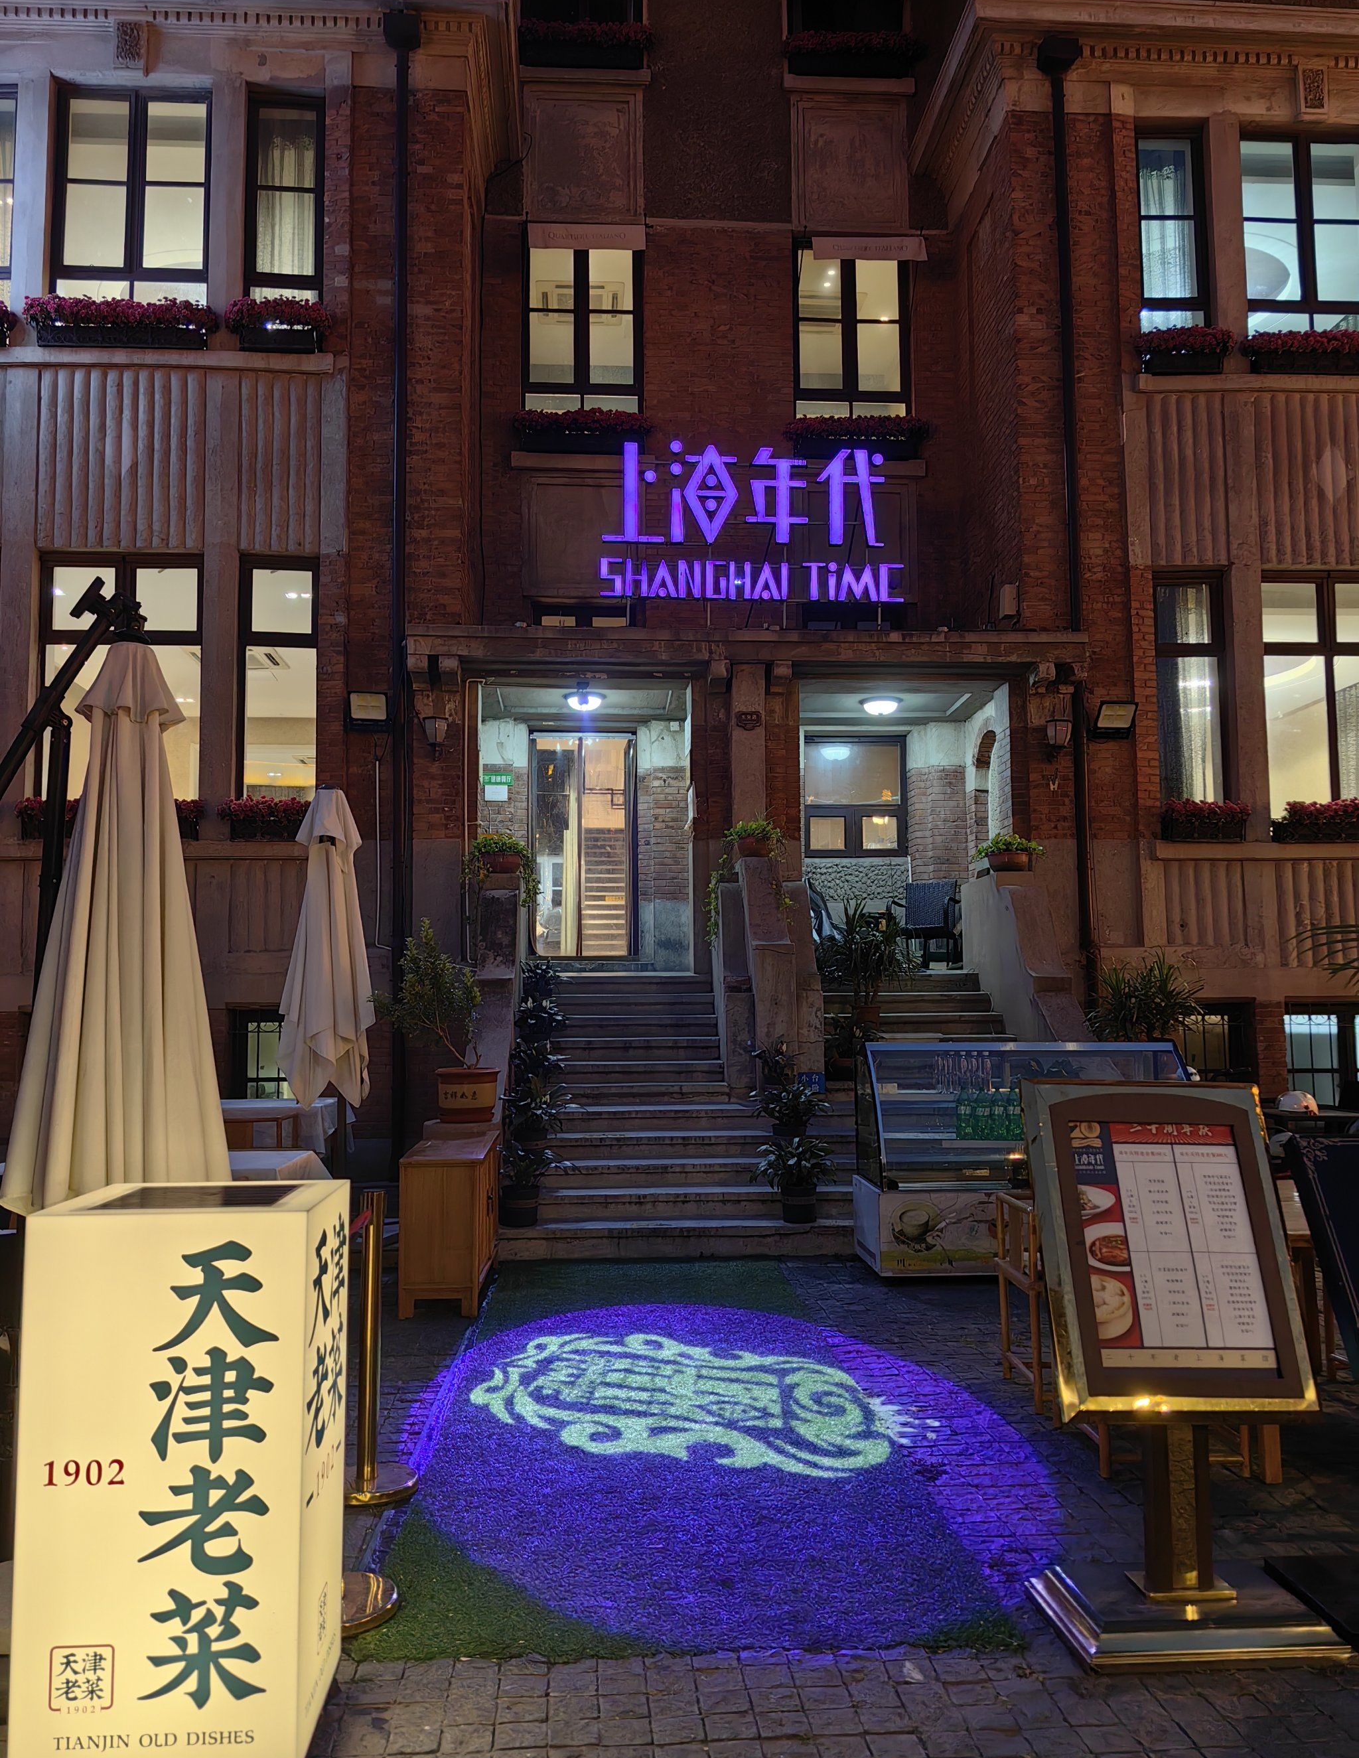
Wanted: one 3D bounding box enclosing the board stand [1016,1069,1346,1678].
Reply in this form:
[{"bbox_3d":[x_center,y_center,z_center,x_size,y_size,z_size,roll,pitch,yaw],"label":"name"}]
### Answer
[{"bbox_3d":[1.224,1.168,3.537,0.626,1.300,0.520,0,-5,-4],"label":"board stand"}]

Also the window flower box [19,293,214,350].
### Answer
[{"bbox_3d":[-4.377,-4.335,11.109,1.488,0.470,0.320,0,-5,-4],"label":"window flower box"}]

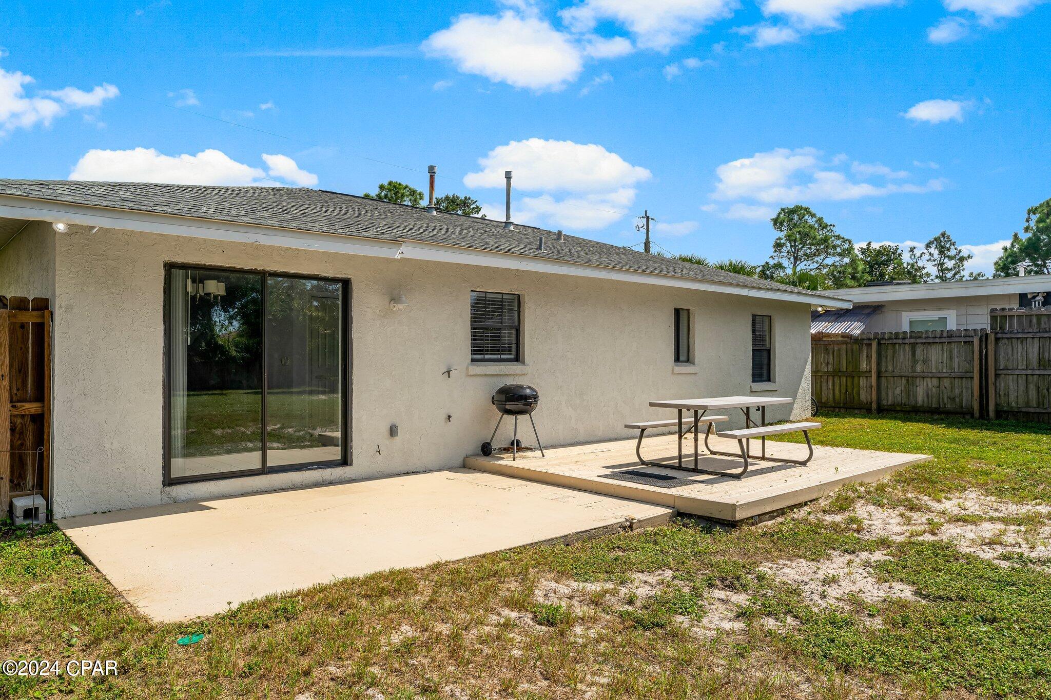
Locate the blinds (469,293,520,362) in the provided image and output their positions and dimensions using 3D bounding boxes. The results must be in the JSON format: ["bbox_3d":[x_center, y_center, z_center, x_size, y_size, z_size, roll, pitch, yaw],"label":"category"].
[{"bbox_3d":[-0.405,-0.292,9.124,0.892,0.913,0.072,1,-1,-42],"label":"blinds"}]

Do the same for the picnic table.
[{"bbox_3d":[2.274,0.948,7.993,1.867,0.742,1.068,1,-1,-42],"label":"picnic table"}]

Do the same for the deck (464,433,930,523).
[{"bbox_3d":[2.149,1.400,8.663,4.433,0.142,3.780,1,-1,-42],"label":"deck"}]

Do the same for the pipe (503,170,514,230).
[{"bbox_3d":[-0.315,-2.797,13.081,0.156,1.087,0.156,1,-1,-42],"label":"pipe"}]

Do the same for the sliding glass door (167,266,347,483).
[{"bbox_3d":[-2.619,0.238,7.066,1.836,2.017,0.098,1,-1,-42],"label":"sliding glass door"}]

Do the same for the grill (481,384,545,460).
[{"bbox_3d":[-0.140,0.882,8.681,0.566,0.898,0.586,1,-1,-42],"label":"grill"}]

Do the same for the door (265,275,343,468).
[{"bbox_3d":[-2.304,0.227,7.397,0.924,1.956,0.046,1,-1,-42],"label":"door"}]

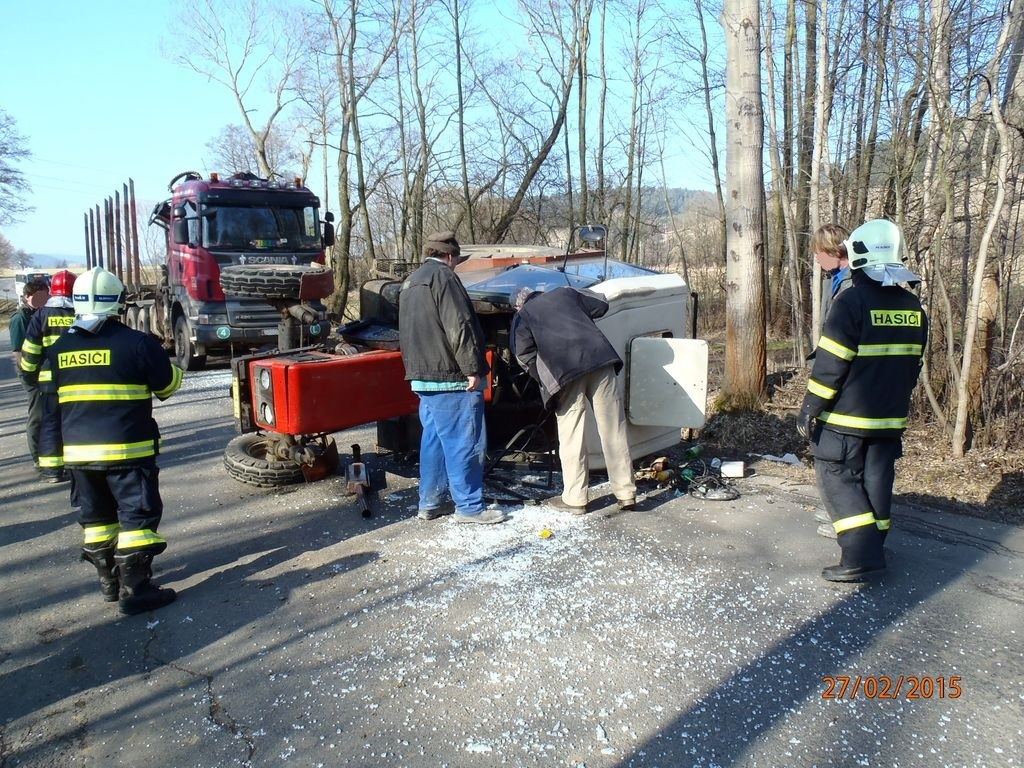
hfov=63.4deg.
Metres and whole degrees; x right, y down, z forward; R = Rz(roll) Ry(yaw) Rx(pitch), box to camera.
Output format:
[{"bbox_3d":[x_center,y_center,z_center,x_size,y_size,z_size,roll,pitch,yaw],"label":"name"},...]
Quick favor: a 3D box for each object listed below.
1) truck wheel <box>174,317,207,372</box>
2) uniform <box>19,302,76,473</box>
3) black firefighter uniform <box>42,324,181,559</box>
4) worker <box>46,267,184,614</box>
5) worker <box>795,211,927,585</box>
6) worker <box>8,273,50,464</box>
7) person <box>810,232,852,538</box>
[{"bbox_3d":[-6.103,-0.787,15.700,0.320,1.050,1.050,-8,10,-37],"label":"truck wheel"},{"bbox_3d":[-3.874,0.058,7.092,0.640,1.460,0.400,-4,8,-14],"label":"uniform"},{"bbox_3d":[-2.034,0.294,4.239,0.640,1.240,0.440,-2,8,0],"label":"black firefighter uniform"},{"bbox_3d":[-2.029,0.289,4.238,0.640,1.790,0.460,-2,8,0],"label":"worker"},{"bbox_3d":[1.775,0.099,4.196,0.600,1.830,0.440,-6,9,-28],"label":"worker"},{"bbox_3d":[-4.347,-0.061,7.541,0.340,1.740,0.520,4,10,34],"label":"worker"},{"bbox_3d":[1.895,0.004,4.806,0.360,1.810,0.500,-2,8,0],"label":"person"}]

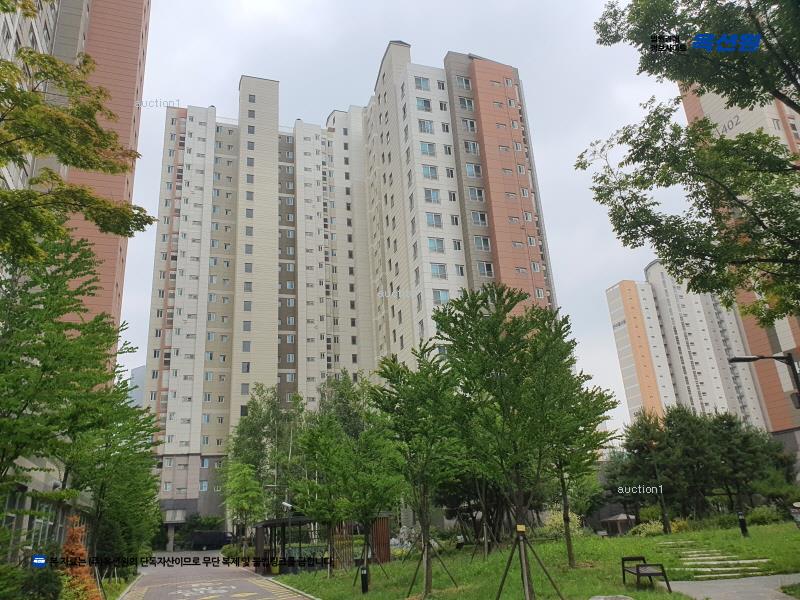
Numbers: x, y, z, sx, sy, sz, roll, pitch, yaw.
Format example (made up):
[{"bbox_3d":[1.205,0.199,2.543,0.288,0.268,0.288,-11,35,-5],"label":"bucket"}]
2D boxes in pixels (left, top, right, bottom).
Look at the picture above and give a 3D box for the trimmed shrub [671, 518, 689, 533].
[{"bbox_3d":[12.956,10.442,27.829,0.900,0.600,0.850,-4,-20,0],"label":"trimmed shrub"}]

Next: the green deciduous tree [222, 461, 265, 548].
[{"bbox_3d":[-11.603,15.446,44.677,3.100,6.860,3.100,-4,-20,0],"label":"green deciduous tree"}]

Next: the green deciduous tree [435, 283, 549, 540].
[{"bbox_3d":[2.418,3.023,13.729,2.900,7.090,2.900,-4,-20,0],"label":"green deciduous tree"}]

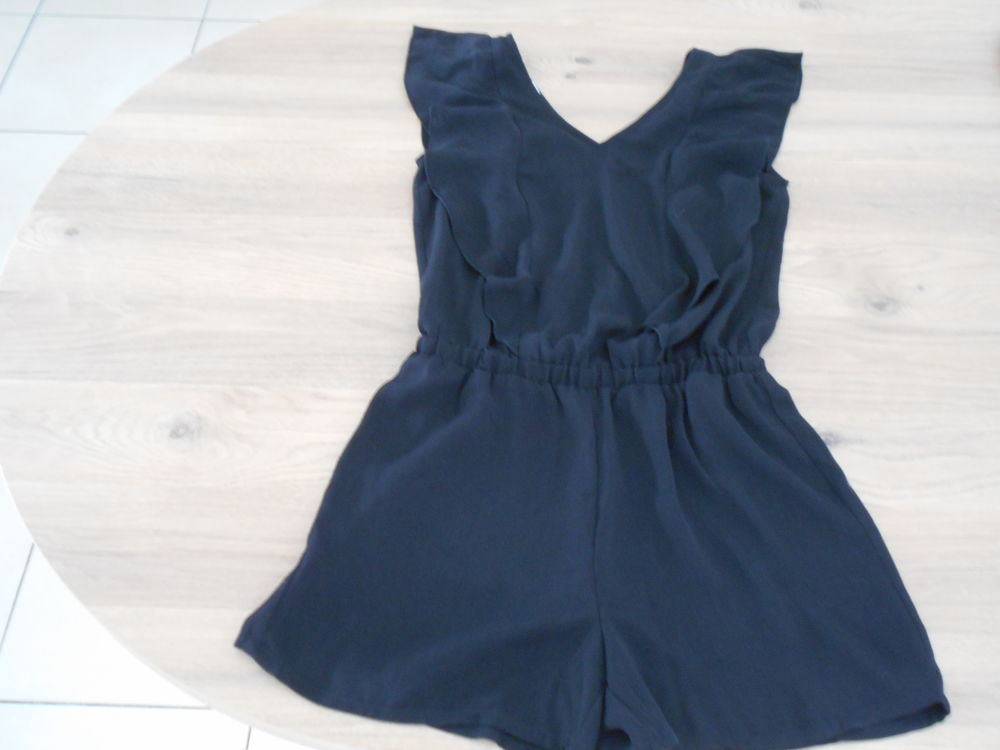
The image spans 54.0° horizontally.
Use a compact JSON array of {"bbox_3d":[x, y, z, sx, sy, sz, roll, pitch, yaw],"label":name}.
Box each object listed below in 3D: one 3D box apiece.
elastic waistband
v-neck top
[{"bbox_3d":[0.089,-0.010,0.972,0.347,0.022,0.052,5,56,2],"label":"elastic waistband"},{"bbox_3d":[0.113,-0.217,1.103,0.492,0.035,0.504,5,56,2],"label":"v-neck top"}]

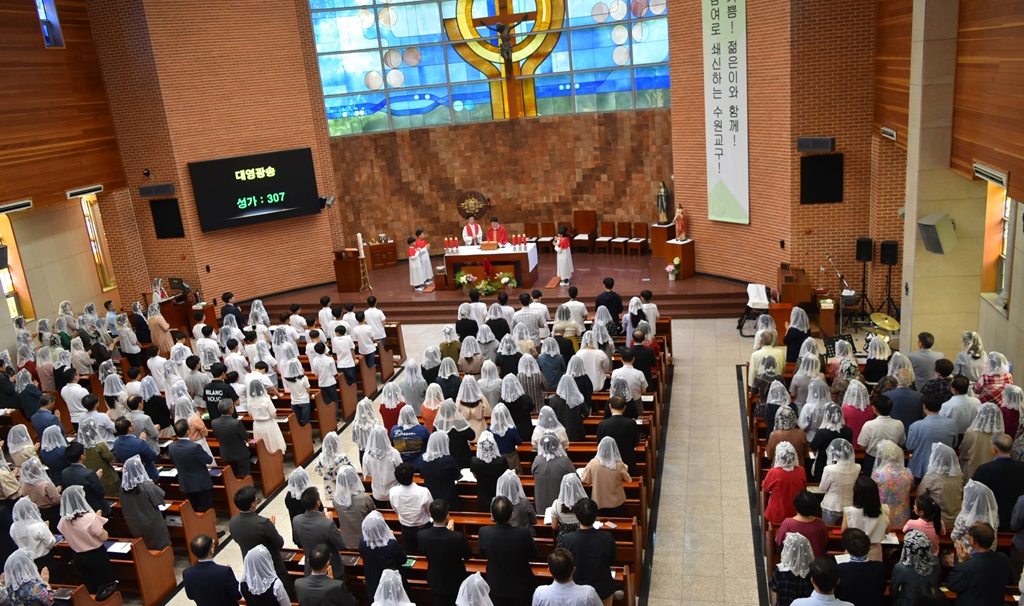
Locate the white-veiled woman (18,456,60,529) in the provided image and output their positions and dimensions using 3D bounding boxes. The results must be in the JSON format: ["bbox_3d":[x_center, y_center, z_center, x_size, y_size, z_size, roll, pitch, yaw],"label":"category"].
[{"bbox_3d":[-5.945,2.680,9.912,0.470,1.544,0.420,0,16,19],"label":"white-veiled woman"}]

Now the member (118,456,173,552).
[{"bbox_3d":[-4.451,2.641,9.569,0.480,1.600,0.400,-2,15,15],"label":"member"}]

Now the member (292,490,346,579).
[{"bbox_3d":[-1.910,2.656,7.921,0.510,1.690,0.400,-1,17,17],"label":"member"}]

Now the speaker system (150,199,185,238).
[{"bbox_3d":[-8.923,-2.180,19.959,0.800,0.990,0.120,-2,17,15],"label":"speaker system"}]

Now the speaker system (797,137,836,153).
[{"bbox_3d":[6.158,-3.200,15.513,0.180,0.280,0.840,-25,22,-26],"label":"speaker system"}]

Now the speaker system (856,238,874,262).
[{"bbox_3d":[7.074,-1.060,15.408,0.280,0.420,0.260,2,18,25],"label":"speaker system"}]

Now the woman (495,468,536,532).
[{"bbox_3d":[0.090,2.501,8.329,0.450,1.562,0.400,-2,16,15],"label":"woman"}]

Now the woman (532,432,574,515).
[{"bbox_3d":[0.539,2.235,9.072,0.490,1.603,0.420,-2,16,15],"label":"woman"}]

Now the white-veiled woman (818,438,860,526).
[{"bbox_3d":[3.396,2.133,8.035,0.450,1.575,0.360,-2,17,12],"label":"white-veiled woman"}]

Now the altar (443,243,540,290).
[{"bbox_3d":[-0.504,-0.953,20.315,2.278,0.926,1.170,-2,16,15],"label":"altar"}]

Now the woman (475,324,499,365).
[{"bbox_3d":[-0.358,1.136,13.752,0.460,1.573,0.380,-3,15,10],"label":"woman"}]

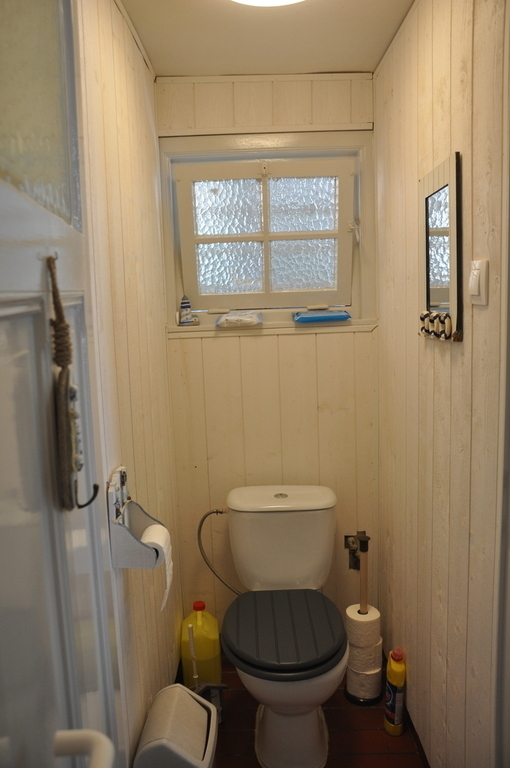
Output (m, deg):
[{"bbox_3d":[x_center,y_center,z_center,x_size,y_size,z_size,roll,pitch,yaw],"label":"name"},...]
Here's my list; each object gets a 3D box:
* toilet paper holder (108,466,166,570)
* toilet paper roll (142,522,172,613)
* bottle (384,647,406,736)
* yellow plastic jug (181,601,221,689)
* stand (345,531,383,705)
[{"bbox_3d":[-0.259,0.282,1.431,0.097,0.210,0.155,-2,8,0],"label":"toilet paper holder"},{"bbox_3d":[-0.223,0.419,1.456,0.062,0.167,0.100,-2,8,0],"label":"toilet paper roll"},{"bbox_3d":[0.456,0.990,2.082,0.060,0.279,0.085,-3,8,-4],"label":"bottle"},{"bbox_3d":[-0.199,0.960,2.407,0.139,0.293,0.165,-2,8,0],"label":"yellow plastic jug"},{"bbox_3d":[0.380,0.812,2.241,0.137,0.590,0.137,-2,8,0],"label":"stand"}]

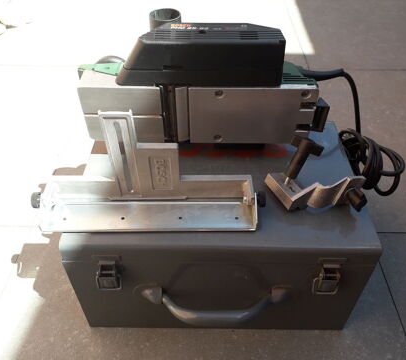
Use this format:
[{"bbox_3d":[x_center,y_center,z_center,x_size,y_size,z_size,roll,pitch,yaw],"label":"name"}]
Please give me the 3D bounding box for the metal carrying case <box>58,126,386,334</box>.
[{"bbox_3d":[0.020,0.068,0.544,0.352,0.187,0.255,0,44,1],"label":"metal carrying case"}]

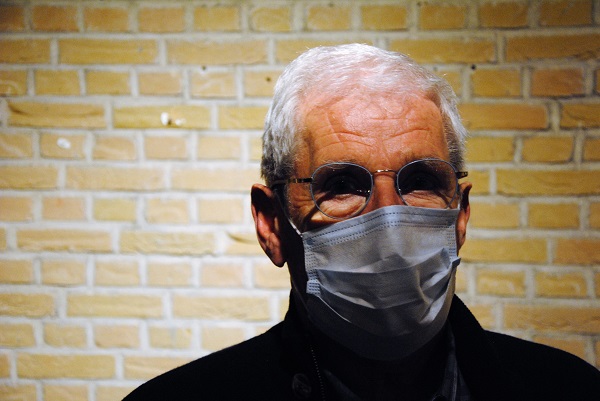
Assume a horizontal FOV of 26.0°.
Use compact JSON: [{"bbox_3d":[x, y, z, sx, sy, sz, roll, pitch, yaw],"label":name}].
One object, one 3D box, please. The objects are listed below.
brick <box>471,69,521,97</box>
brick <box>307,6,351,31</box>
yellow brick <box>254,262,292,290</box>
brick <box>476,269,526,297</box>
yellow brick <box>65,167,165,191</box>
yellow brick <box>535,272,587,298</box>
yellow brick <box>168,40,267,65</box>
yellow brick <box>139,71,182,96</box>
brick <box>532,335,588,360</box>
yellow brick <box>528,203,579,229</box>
[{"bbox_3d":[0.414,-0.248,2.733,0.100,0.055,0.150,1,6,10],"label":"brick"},{"bbox_3d":[0.065,-0.357,2.571,0.091,0.048,0.120,1,6,10],"label":"brick"},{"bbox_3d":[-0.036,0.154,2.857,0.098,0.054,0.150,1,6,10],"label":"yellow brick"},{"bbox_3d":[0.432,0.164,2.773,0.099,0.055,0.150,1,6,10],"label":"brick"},{"bbox_3d":[-0.363,-0.049,2.666,0.205,0.049,0.100,1,6,10],"label":"yellow brick"},{"bbox_3d":[0.508,0.157,2.546,0.097,0.050,0.120,1,6,10],"label":"yellow brick"},{"bbox_3d":[-0.167,-0.319,2.799,0.216,0.052,0.103,1,8,9],"label":"yellow brick"},{"bbox_3d":[-0.281,-0.261,2.872,0.103,0.054,0.200,1,7,10],"label":"yellow brick"},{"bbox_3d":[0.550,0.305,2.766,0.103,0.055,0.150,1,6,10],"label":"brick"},{"bbox_3d":[0.493,0.023,2.535,0.095,0.050,0.120,1,6,10],"label":"yellow brick"}]

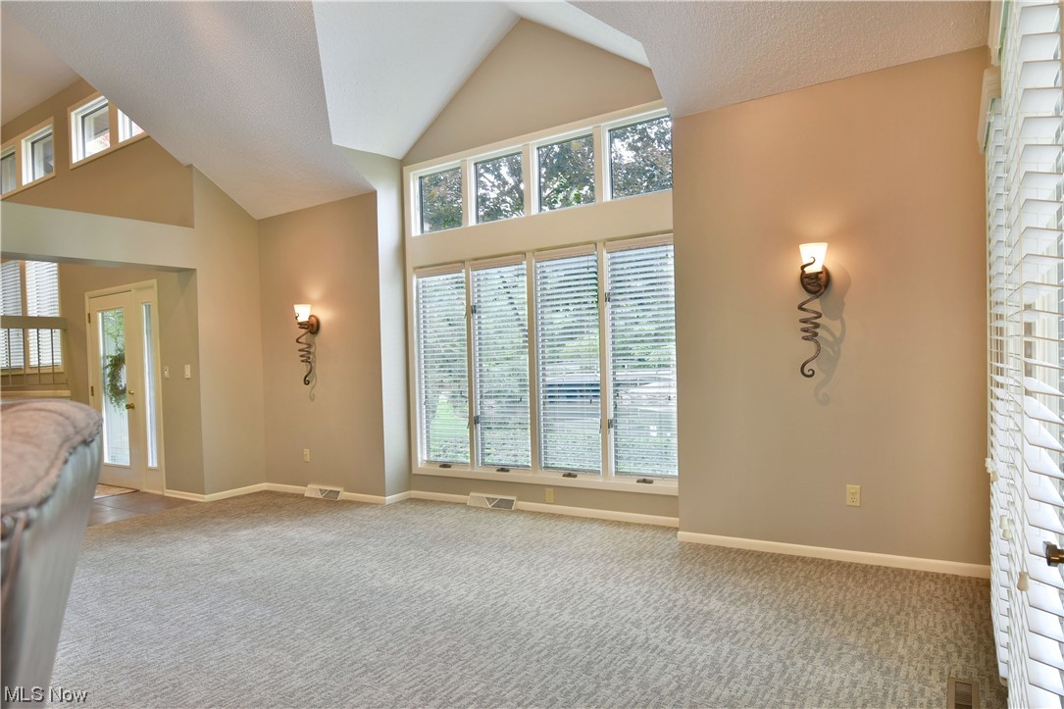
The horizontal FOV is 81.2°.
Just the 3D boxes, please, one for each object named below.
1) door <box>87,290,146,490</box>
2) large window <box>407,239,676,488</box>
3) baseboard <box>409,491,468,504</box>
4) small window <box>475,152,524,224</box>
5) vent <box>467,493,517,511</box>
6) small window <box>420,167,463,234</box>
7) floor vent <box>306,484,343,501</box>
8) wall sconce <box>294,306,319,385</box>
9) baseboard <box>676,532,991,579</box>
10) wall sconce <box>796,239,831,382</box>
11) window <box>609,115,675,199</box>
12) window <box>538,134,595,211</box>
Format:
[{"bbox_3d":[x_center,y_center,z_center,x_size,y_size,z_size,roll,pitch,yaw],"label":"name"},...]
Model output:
[{"bbox_3d":[-4.393,0.379,6.559,0.880,2.050,0.055,-2,0,30],"label":"door"},{"bbox_3d":[0.022,0.070,4.904,2.400,1.750,0.120,-2,-1,31],"label":"large window"},{"bbox_3d":[-0.824,1.242,5.364,0.645,0.070,0.020,-2,-1,31],"label":"baseboard"},{"bbox_3d":[-0.274,-1.383,5.167,0.530,0.550,0.080,-2,0,30],"label":"small window"},{"bbox_3d":[-0.338,1.214,5.114,0.458,0.106,0.068,-2,0,30],"label":"vent"},{"bbox_3d":[-0.772,-1.339,5.405,0.565,0.560,0.100,-2,-1,31],"label":"small window"},{"bbox_3d":[-1.920,1.269,5.719,0.458,0.106,0.068,-2,0,30],"label":"floor vent"},{"bbox_3d":[-2.055,-0.087,5.651,0.160,0.730,0.190,-2,-1,31],"label":"wall sconce"},{"bbox_3d":[1.679,1.164,3.654,1.690,0.065,0.016,-2,0,30],"label":"baseboard"},{"bbox_3d":[1.622,-0.246,3.559,0.165,0.765,0.195,-2,0,30],"label":"wall sconce"},{"bbox_3d":[0.786,-1.404,4.456,0.530,0.560,0.100,-2,-1,31],"label":"window"},{"bbox_3d":[0.274,-1.383,4.768,0.540,0.560,0.100,-2,-1,31],"label":"window"}]

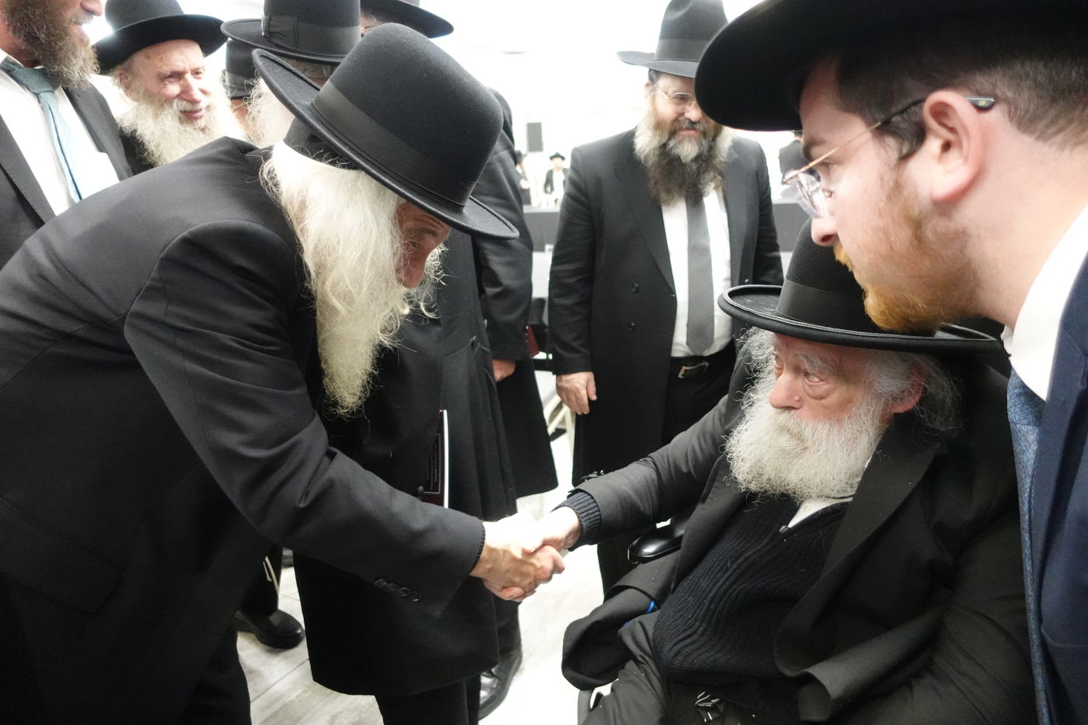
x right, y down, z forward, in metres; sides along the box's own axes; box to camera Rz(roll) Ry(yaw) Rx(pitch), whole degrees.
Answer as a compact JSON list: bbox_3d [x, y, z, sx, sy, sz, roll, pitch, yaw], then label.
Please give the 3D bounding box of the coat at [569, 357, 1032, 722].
[{"bbox_3d":[0.401,0.310,1.099,0.580,0.640,0.620,-15,18,-37],"label":"coat"}]

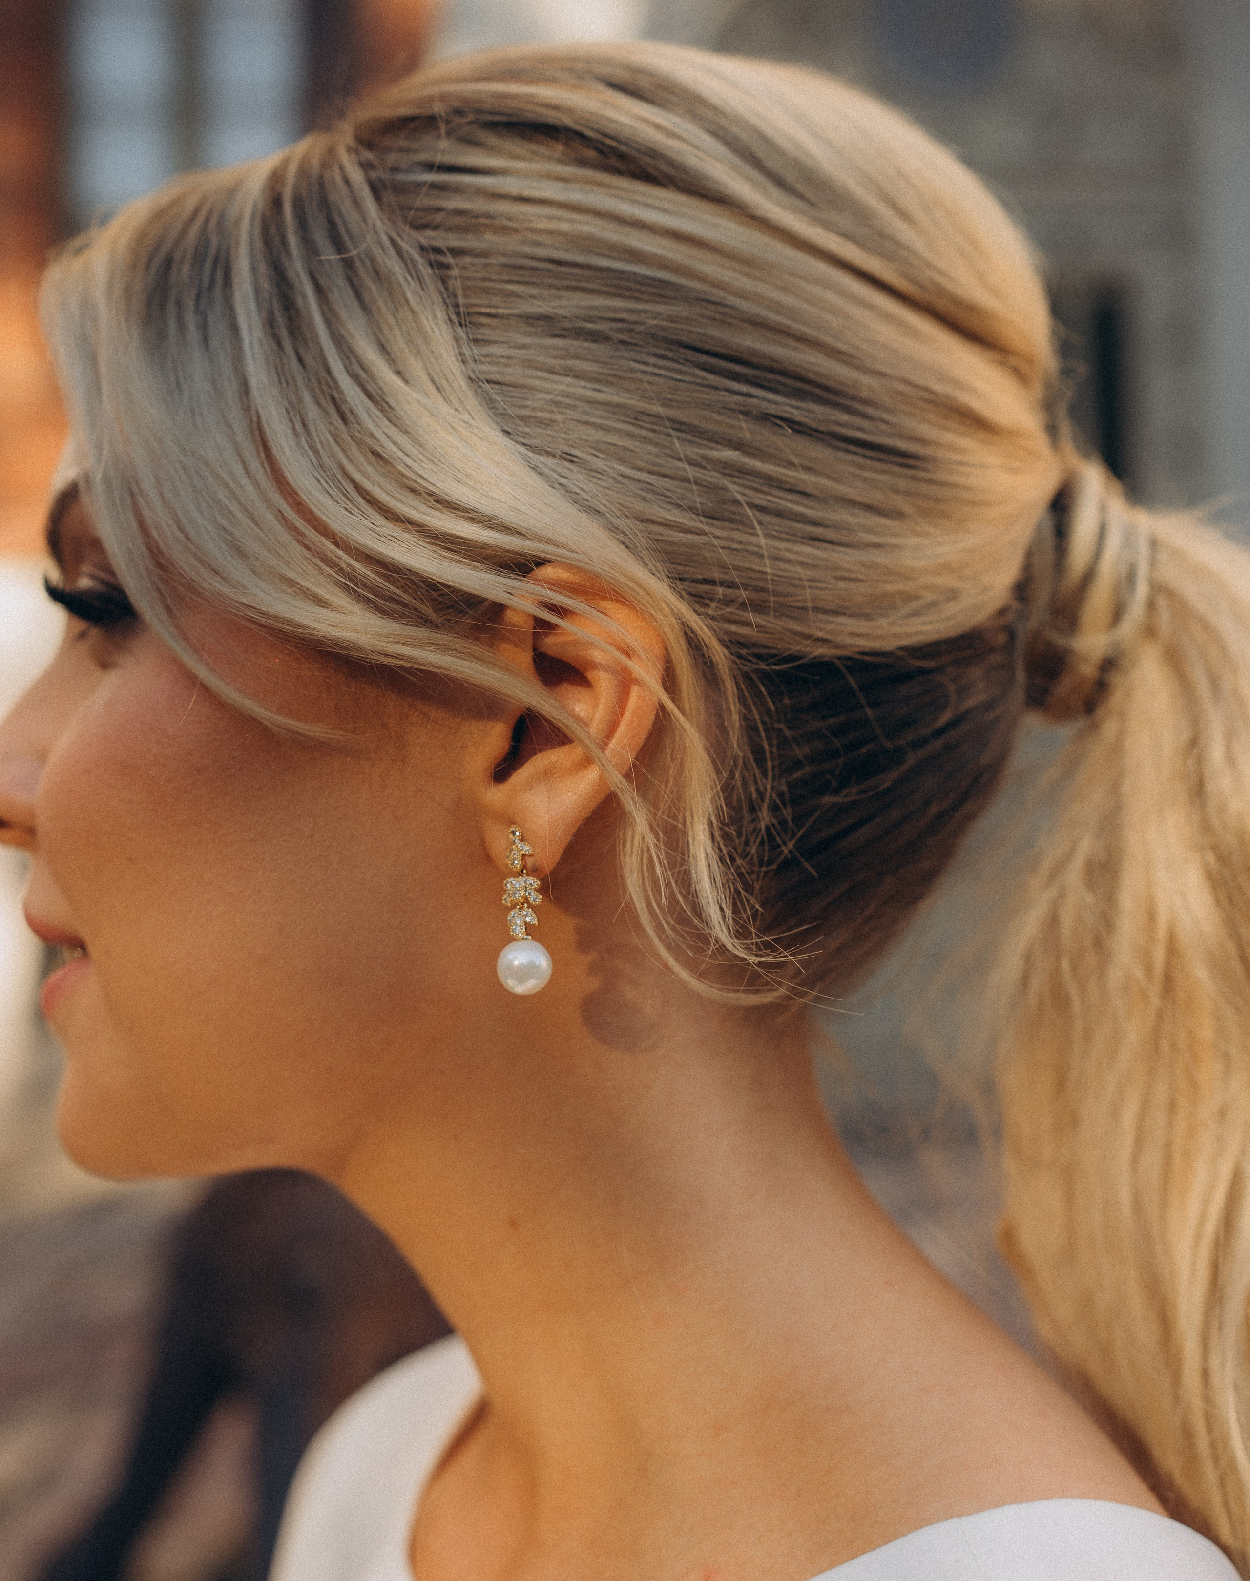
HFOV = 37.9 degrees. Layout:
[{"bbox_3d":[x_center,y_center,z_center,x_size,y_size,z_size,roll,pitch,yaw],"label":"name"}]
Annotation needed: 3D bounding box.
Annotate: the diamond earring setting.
[{"bbox_3d":[-0.019,0.023,0.345,0.011,0.032,0.011,0,-2,5],"label":"diamond earring setting"}]

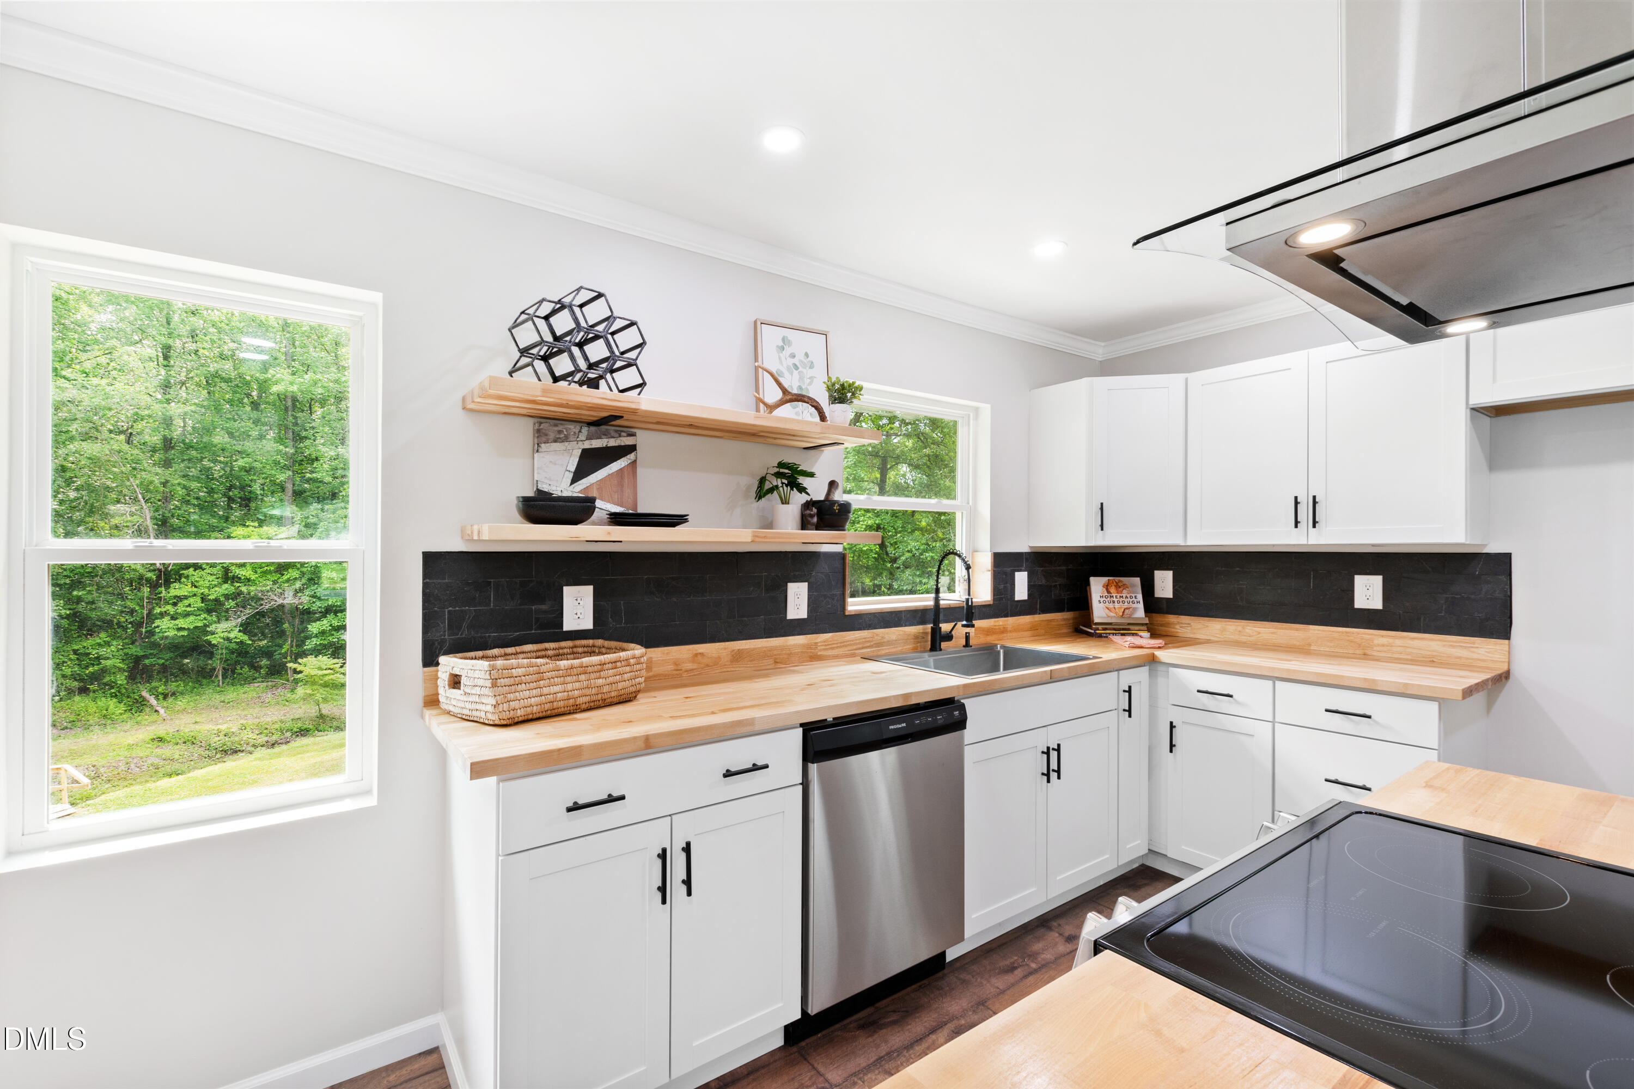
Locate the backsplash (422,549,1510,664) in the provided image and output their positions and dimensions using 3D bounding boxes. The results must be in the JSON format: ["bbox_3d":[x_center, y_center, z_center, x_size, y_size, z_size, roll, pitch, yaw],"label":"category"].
[{"bbox_3d":[0.710,0.182,2.136,3.225,0.312,1.584,1,-1,-36],"label":"backsplash"}]

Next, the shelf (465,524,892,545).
[{"bbox_3d":[-0.378,-0.024,2.117,1.243,0.037,0.336,1,-1,-36],"label":"shelf"}]

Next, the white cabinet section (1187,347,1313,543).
[{"bbox_3d":[1.905,-0.378,2.943,0.300,0.762,0.464,0,-1,-35],"label":"white cabinet section"}]

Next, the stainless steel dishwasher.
[{"bbox_3d":[0.053,0.927,2.194,0.600,0.873,0.610,1,-1,-36],"label":"stainless steel dishwasher"}]

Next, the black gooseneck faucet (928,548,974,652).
[{"bbox_3d":[0.549,0.234,2.764,0.088,0.419,0.215,1,-1,-36],"label":"black gooseneck faucet"}]

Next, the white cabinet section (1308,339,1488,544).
[{"bbox_3d":[2.173,-0.381,2.567,0.300,0.762,0.459,0,-1,-35],"label":"white cabinet section"}]

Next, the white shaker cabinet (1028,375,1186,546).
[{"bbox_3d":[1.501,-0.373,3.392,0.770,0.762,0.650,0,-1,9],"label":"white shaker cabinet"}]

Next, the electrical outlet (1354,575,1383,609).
[{"bbox_3d":[2.214,0.194,2.731,0.010,0.136,0.091,1,-1,-36],"label":"electrical outlet"}]

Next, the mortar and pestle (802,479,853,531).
[{"bbox_3d":[0.038,-0.132,2.415,0.178,0.190,0.178,0,-1,0],"label":"mortar and pestle"}]

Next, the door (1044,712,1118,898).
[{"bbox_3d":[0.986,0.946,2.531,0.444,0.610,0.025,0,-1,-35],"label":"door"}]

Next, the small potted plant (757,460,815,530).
[{"bbox_3d":[-0.103,-0.162,2.308,0.190,0.245,0.175,0,-1,0],"label":"small potted plant"}]

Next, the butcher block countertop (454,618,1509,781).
[{"bbox_3d":[0.703,0.400,2.118,3.184,0.134,1.588,1,-1,-36],"label":"butcher block countertop"}]

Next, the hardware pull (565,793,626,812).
[{"bbox_3d":[-0.478,0.555,1.468,0.127,0.013,0.033,1,-1,-36],"label":"hardware pull"}]

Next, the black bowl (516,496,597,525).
[{"bbox_3d":[-0.711,-0.088,1.857,0.220,0.084,0.220,0,-1,0],"label":"black bowl"}]

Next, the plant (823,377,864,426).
[{"bbox_3d":[0.092,-0.492,2.405,0.148,0.198,0.148,0,-1,0],"label":"plant"}]

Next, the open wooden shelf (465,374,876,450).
[{"bbox_3d":[-0.380,-0.384,2.131,1.250,0.037,0.315,1,-1,-36],"label":"open wooden shelf"}]

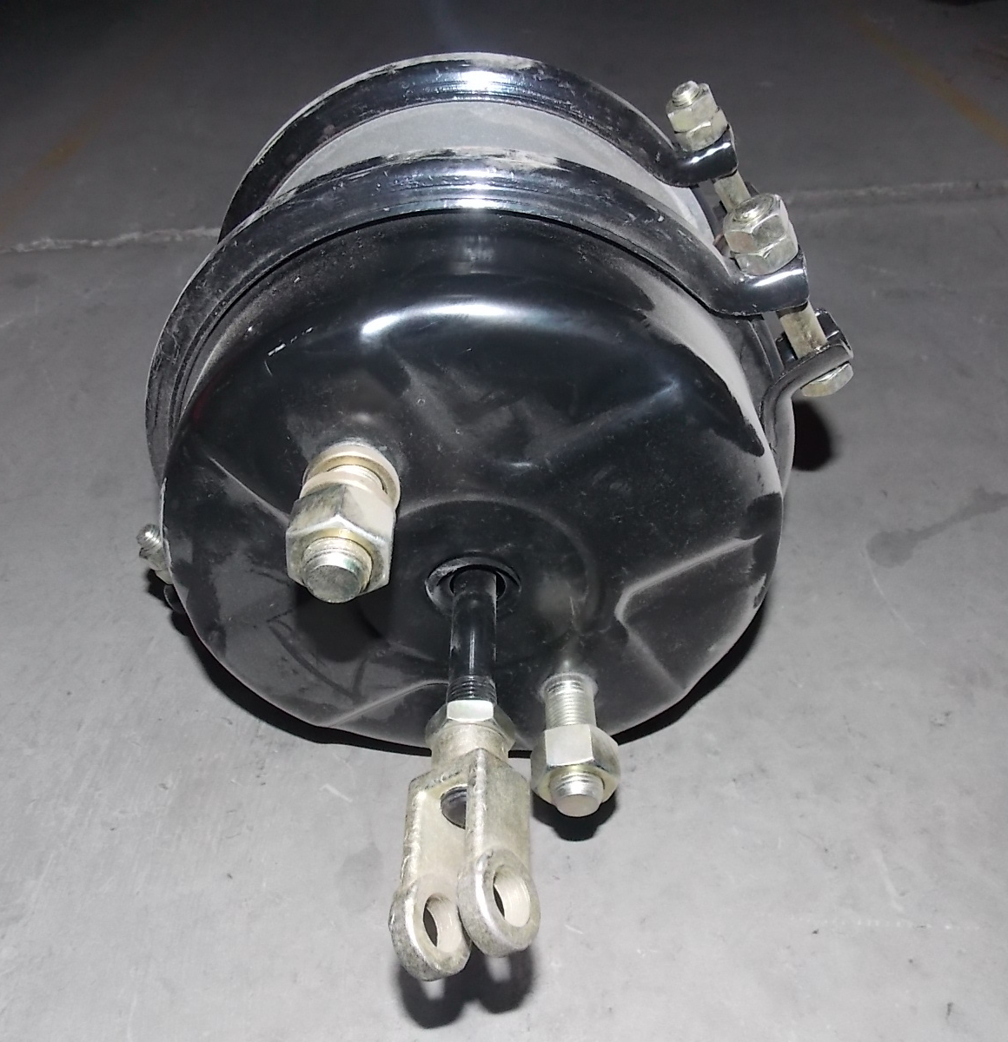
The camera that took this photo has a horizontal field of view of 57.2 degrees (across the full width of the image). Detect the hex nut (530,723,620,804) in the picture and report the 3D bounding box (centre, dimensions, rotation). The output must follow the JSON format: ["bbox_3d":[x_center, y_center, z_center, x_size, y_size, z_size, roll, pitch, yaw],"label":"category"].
[{"bbox_3d":[0.023,0.079,0.295,0.028,0.024,0.014,-9,43,8],"label":"hex nut"}]

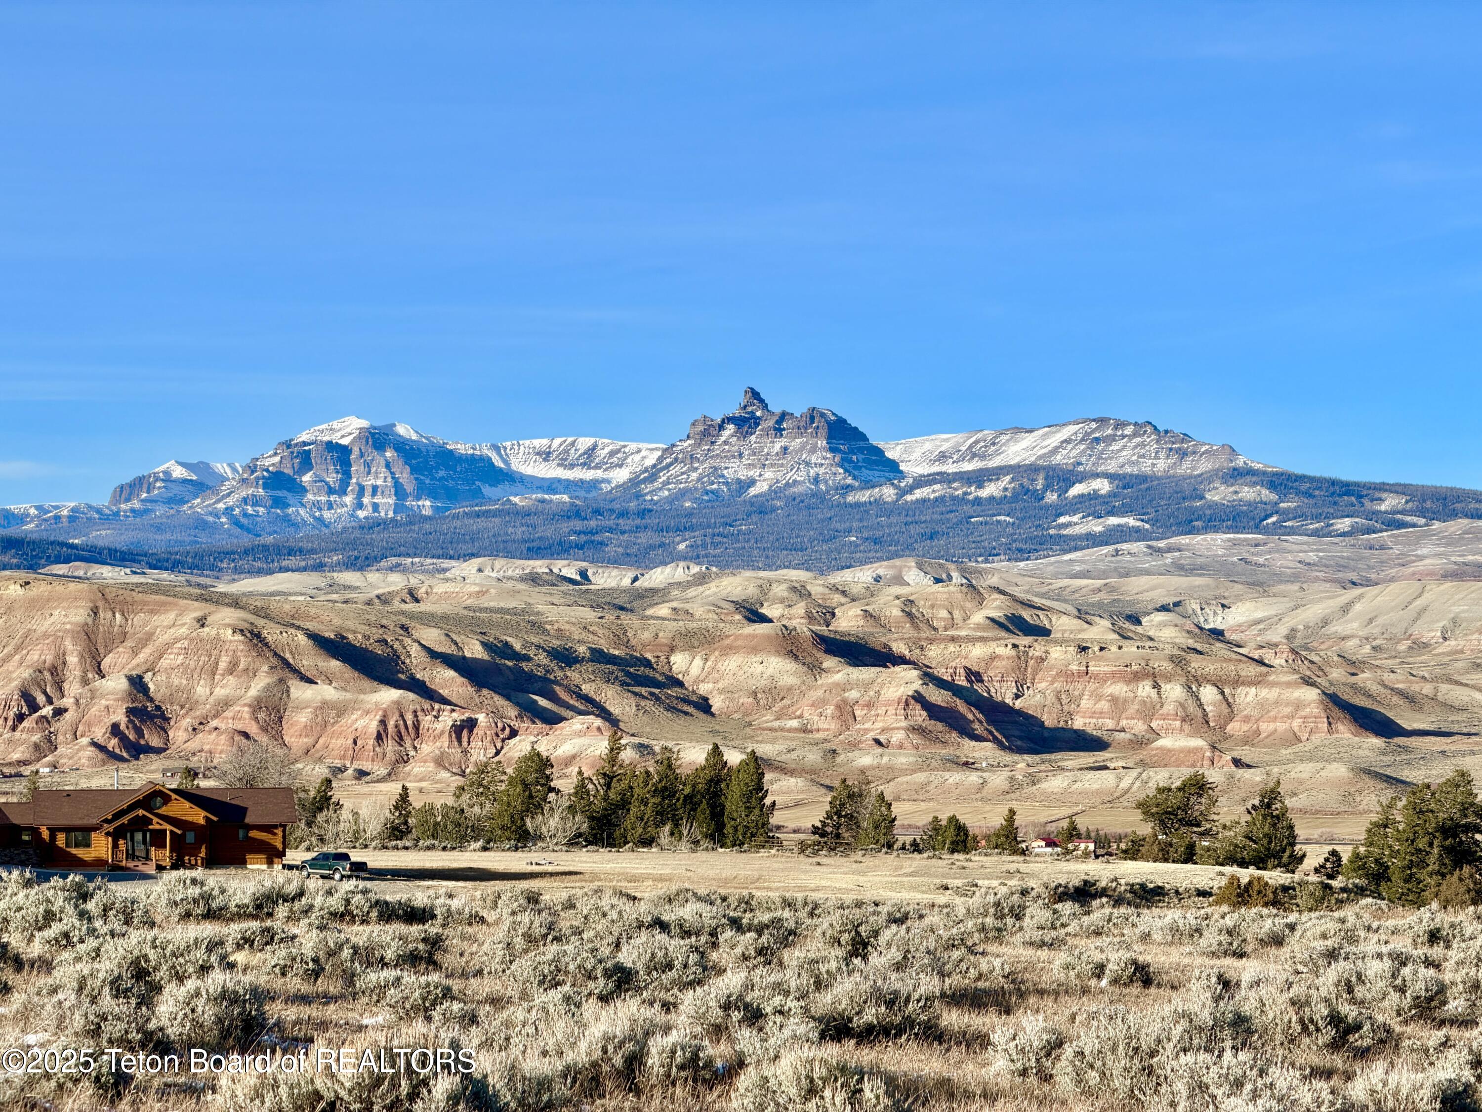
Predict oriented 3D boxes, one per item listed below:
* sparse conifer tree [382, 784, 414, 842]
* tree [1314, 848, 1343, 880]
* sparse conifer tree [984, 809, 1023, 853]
[{"bbox_3d":[-28.818,21.662,360.000,2.629,5.063,2.497,0,-1,0],"label":"sparse conifer tree"},{"bbox_3d":[44.605,23.357,325.000,2.285,2.505,2.171,0,-1,0],"label":"tree"},{"bbox_3d":[21.609,22.656,352.000,3.332,3.903,3.165,0,-1,0],"label":"sparse conifer tree"}]

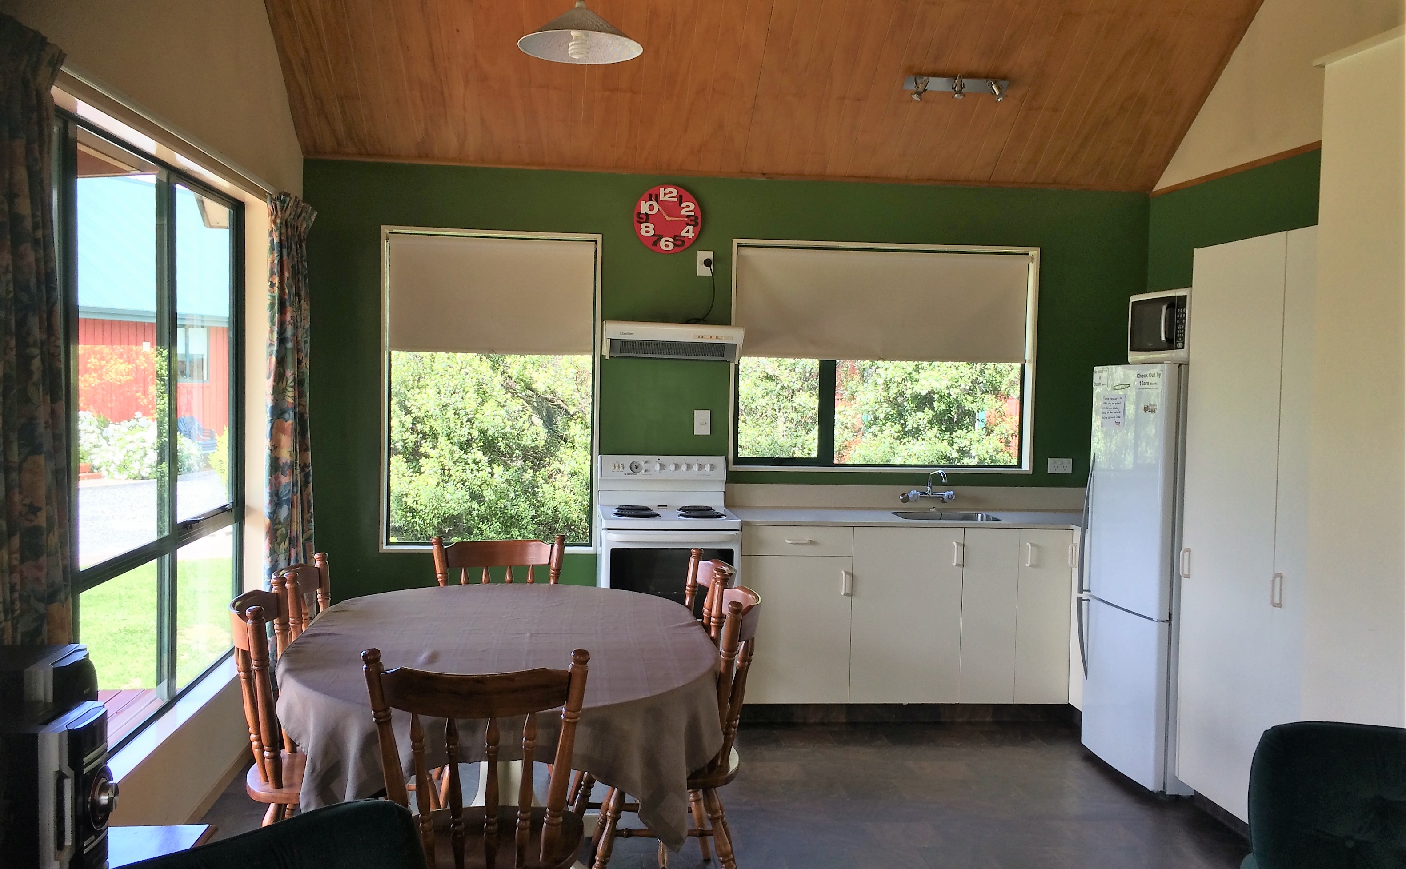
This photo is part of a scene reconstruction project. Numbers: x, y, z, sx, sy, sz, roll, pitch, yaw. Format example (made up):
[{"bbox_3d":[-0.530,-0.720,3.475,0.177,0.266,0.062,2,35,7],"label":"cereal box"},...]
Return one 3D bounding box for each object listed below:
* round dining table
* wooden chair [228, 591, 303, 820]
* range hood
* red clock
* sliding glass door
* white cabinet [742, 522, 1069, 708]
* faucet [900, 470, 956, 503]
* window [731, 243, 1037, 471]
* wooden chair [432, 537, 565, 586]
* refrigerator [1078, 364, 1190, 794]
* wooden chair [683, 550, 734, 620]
[{"bbox_3d":[-0.593,0.985,3.614,1.260,0.755,1.670,1,3,-7],"label":"round dining table"},{"bbox_3d":[-0.978,0.863,3.235,0.503,0.896,0.493,1,3,-11],"label":"wooden chair"},{"bbox_3d":[-0.151,-0.414,5.428,0.605,0.168,0.470,1,3,-7],"label":"range hood"},{"bbox_3d":[-0.167,-1.024,5.610,0.330,0.330,0.040,1,3,-7],"label":"red clock"},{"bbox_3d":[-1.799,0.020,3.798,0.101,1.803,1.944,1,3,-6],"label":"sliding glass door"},{"bbox_3d":[0.894,0.791,5.556,1.510,0.808,0.580,1,3,-7],"label":"white cabinet"},{"bbox_3d":[1.104,0.258,5.713,0.230,0.167,0.240,1,3,-7],"label":"faucet"},{"bbox_3d":[0.873,-0.368,5.678,1.495,1.080,0.101,1,3,-6],"label":"window"},{"bbox_3d":[-0.711,0.828,4.122,0.493,0.896,0.503,0,3,-14],"label":"wooden chair"},{"bbox_3d":[1.944,0.546,4.639,0.690,1.630,0.580,1,3,-7],"label":"refrigerator"},{"bbox_3d":[-0.147,0.851,3.857,0.503,0.896,0.493,1,3,-8],"label":"wooden chair"}]

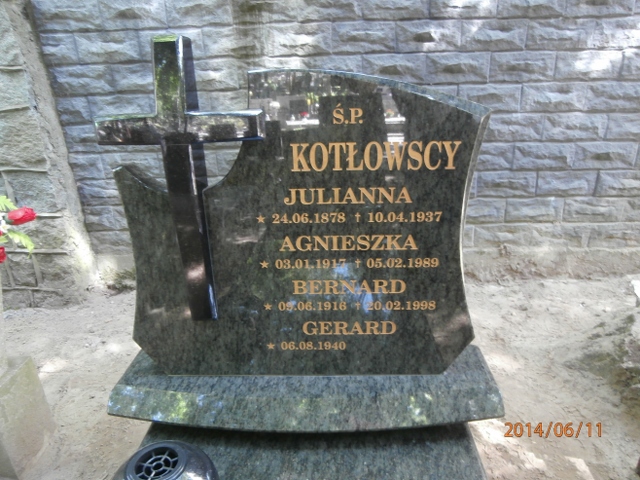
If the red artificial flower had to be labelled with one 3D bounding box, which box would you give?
[{"bbox_3d":[-0.787,-0.065,1.170,0.071,0.042,0.042,-11,0,-2],"label":"red artificial flower"}]

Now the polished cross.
[{"bbox_3d":[-0.344,-0.120,1.149,0.414,0.735,0.121,-1,20,2],"label":"polished cross"}]

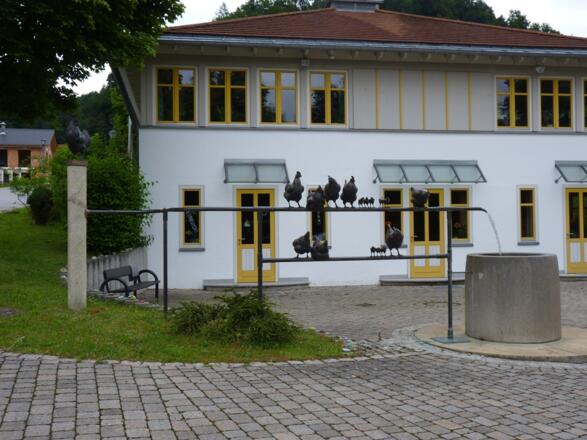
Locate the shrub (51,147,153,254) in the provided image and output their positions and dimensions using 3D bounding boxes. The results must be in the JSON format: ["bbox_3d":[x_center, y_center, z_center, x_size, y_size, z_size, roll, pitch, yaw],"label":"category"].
[{"bbox_3d":[-3.775,-0.364,13.000,1.850,2.100,1.900,-1,0,-10],"label":"shrub"}]

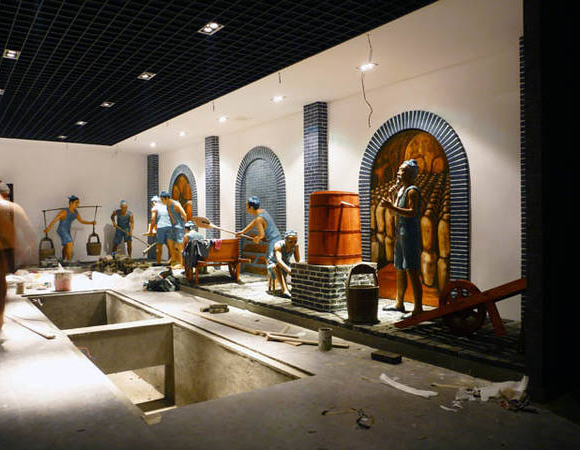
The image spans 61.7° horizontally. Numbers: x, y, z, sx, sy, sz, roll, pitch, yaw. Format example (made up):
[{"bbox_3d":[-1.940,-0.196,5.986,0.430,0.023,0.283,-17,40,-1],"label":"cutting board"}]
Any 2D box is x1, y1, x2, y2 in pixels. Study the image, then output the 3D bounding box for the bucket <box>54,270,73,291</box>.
[{"bbox_3d":[-3.906,0.962,8.376,0.295,0.315,0.295,0,0,0],"label":"bucket"}]

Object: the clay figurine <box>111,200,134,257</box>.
[{"bbox_3d":[-4.452,0.143,12.901,0.600,1.600,0.500,0,0,-31],"label":"clay figurine"}]

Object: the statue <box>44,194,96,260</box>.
[{"bbox_3d":[-5.337,0.109,11.801,1.100,1.680,0.600,0,0,6],"label":"statue"}]

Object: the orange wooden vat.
[{"bbox_3d":[0.561,0.039,5.980,0.670,0.860,0.670,0,0,0],"label":"orange wooden vat"}]

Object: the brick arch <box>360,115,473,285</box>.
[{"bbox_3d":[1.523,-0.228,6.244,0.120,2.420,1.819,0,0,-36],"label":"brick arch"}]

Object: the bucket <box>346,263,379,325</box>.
[{"bbox_3d":[0.760,0.700,5.024,0.310,0.580,0.310,0,0,11],"label":"bucket"}]

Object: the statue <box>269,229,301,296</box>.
[{"bbox_3d":[-0.078,0.529,6.873,0.450,0.900,0.580,0,0,-31],"label":"statue"}]

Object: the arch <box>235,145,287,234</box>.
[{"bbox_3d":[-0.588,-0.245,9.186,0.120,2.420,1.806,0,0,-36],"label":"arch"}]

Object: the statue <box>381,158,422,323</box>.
[{"bbox_3d":[1.257,0.117,5.471,0.500,1.740,0.480,0,0,-10],"label":"statue"}]

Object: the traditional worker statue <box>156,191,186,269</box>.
[{"bbox_3d":[-2.605,0.105,10.851,0.550,1.700,0.550,0,0,-30],"label":"traditional worker statue"}]

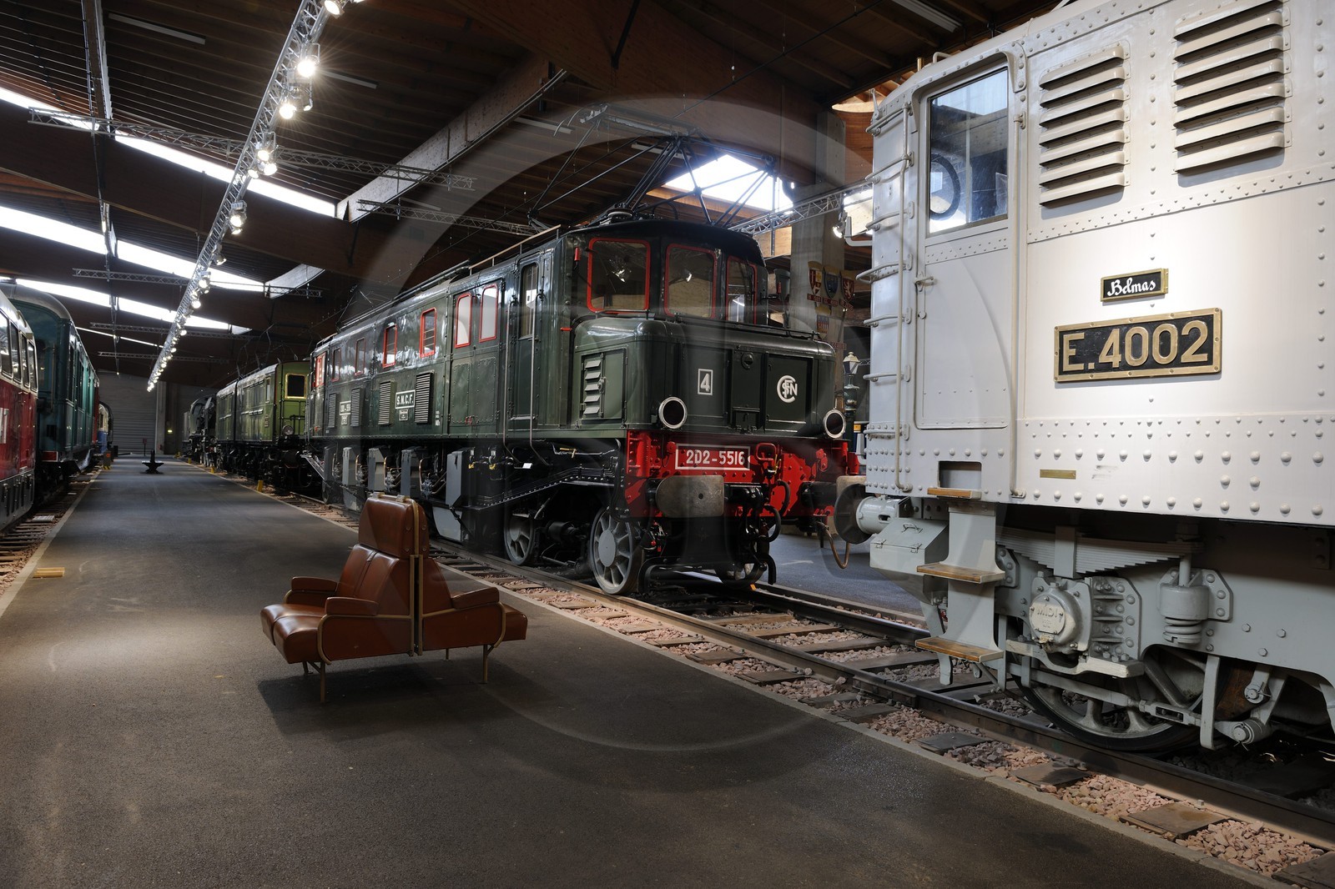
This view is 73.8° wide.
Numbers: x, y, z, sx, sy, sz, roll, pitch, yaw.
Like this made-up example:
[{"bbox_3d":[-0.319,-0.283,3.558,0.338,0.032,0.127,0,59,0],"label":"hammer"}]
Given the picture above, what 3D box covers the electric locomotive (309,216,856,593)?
[{"bbox_3d":[-3.583,-0.482,15.421,2.950,3.950,17.780,2,-1,-32],"label":"electric locomotive"}]

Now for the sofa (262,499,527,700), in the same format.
[{"bbox_3d":[-1.837,0.960,5.979,1.540,1.220,0.960,2,-1,-32],"label":"sofa"}]

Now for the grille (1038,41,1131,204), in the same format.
[{"bbox_3d":[1.790,-1.385,3.858,0.045,0.618,0.426,1,0,-32],"label":"grille"}]

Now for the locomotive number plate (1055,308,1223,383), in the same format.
[{"bbox_3d":[1.900,-0.395,3.656,0.025,0.245,0.703,1,0,-32],"label":"locomotive number plate"}]

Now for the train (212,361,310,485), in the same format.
[{"bbox_3d":[-14.613,-0.501,33.281,2.950,3.750,20.300,1,0,-31],"label":"train"}]

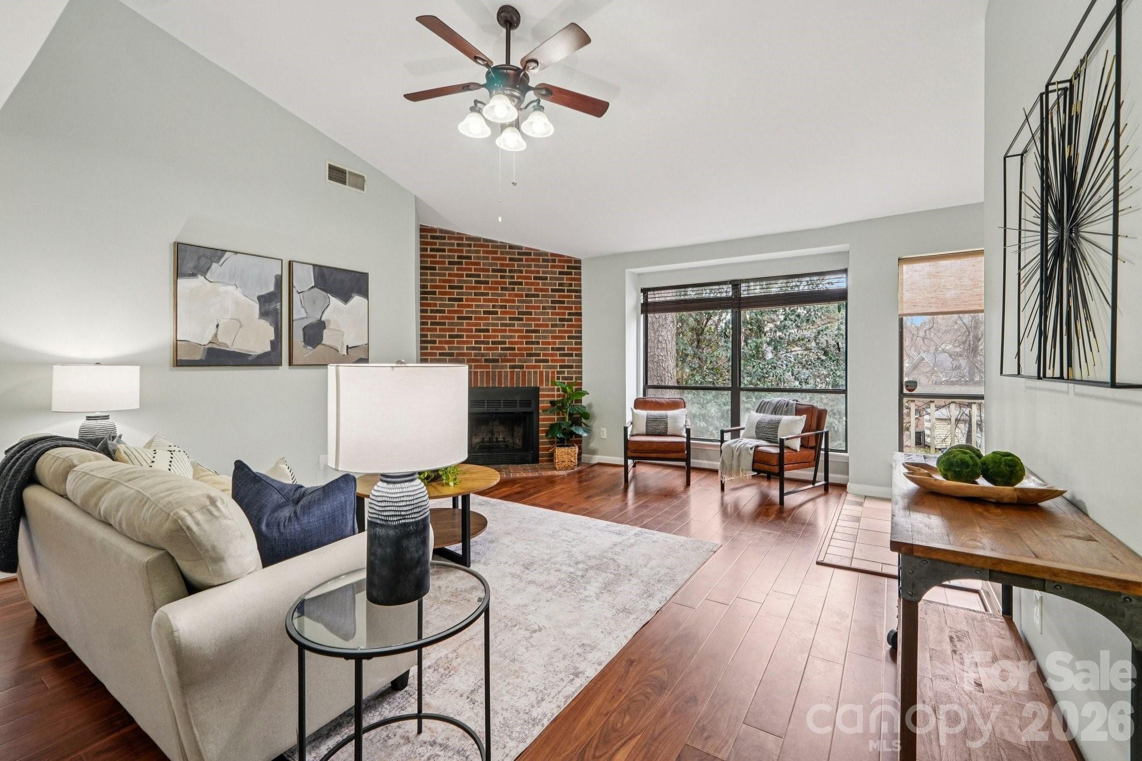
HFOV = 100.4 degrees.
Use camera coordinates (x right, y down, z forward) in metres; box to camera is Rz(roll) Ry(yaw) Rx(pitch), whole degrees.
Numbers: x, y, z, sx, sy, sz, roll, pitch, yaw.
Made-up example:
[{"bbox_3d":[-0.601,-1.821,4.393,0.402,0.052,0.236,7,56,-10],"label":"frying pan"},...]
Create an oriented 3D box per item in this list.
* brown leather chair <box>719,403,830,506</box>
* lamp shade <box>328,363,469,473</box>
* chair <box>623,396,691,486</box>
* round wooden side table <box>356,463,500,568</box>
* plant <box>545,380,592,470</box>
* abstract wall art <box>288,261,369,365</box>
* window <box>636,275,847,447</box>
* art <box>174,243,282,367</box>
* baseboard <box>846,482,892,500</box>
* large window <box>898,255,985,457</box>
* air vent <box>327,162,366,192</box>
[{"bbox_3d":[1.906,0.626,4.442,0.810,0.800,0.610,-2,2,-37],"label":"brown leather chair"},{"bbox_3d":[-0.475,0.091,1.335,0.367,0.264,0.367,0,2,0],"label":"lamp shade"},{"bbox_3d":[0.923,0.615,5.066,0.655,0.818,0.770,0,2,11],"label":"chair"},{"bbox_3d":[-0.903,0.852,3.023,0.910,0.455,0.910,0,2,0],"label":"round wooden side table"},{"bbox_3d":[-0.029,0.491,5.407,0.520,1.000,0.490,0,2,-11],"label":"plant"},{"bbox_3d":[-2.357,-0.624,4.691,0.050,0.963,0.752,1,2,35],"label":"abstract wall art"},{"bbox_3d":[1.810,-0.204,5.247,2.187,1.789,0.090,1,2,31],"label":"window"},{"bbox_3d":[-2.846,-0.599,4.004,0.050,0.961,0.757,1,2,35],"label":"art"},{"bbox_3d":[2.712,1.000,4.304,0.346,0.094,0.018,1,2,31],"label":"baseboard"},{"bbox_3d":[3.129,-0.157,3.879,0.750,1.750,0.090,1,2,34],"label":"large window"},{"bbox_3d":[-1.946,-1.764,4.144,0.030,0.158,0.355,1,2,34],"label":"air vent"}]

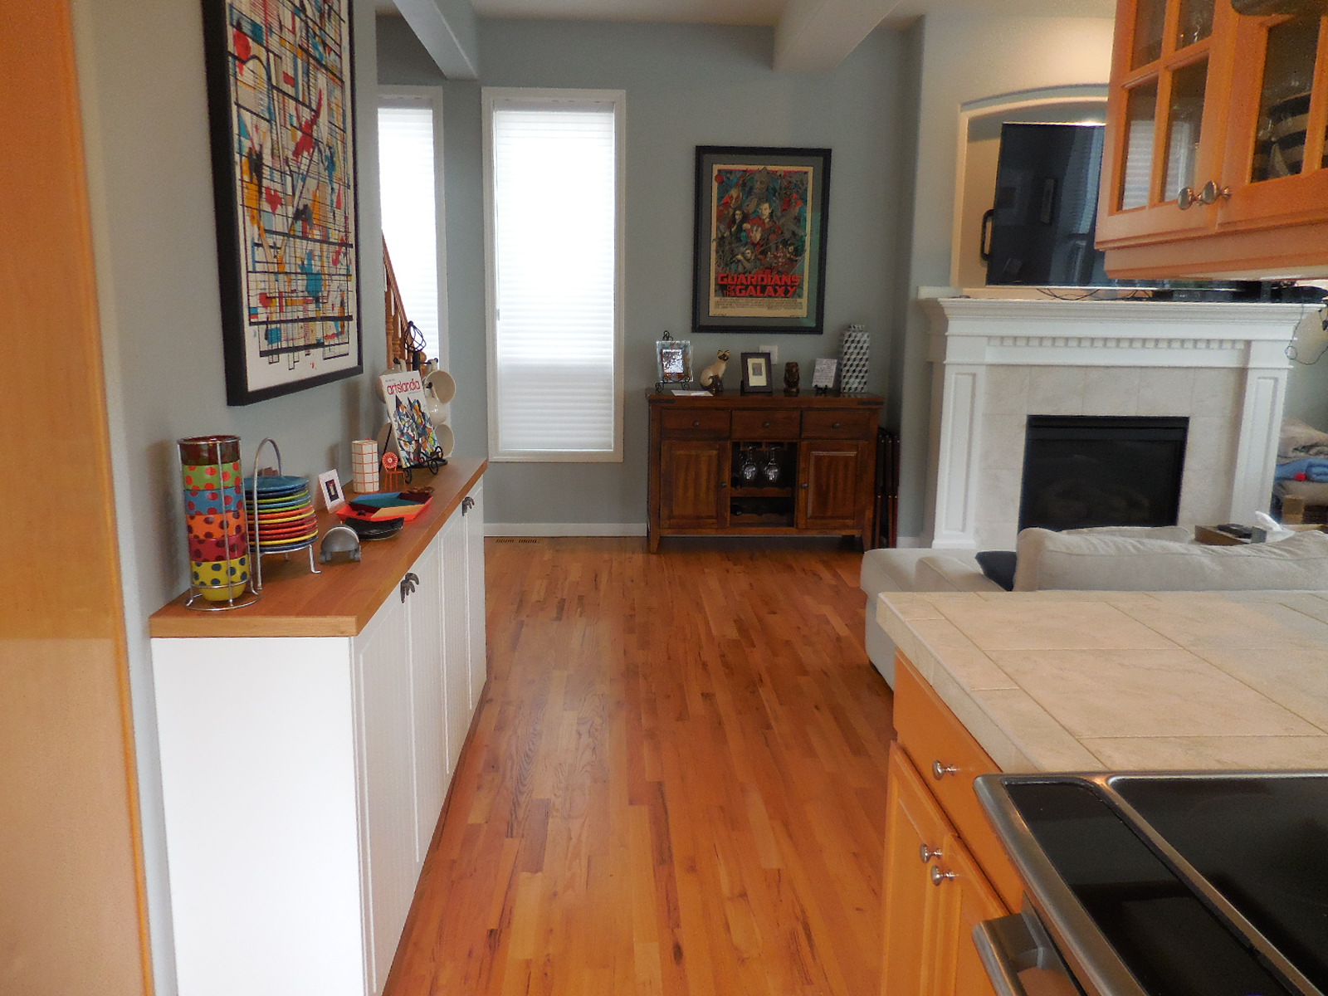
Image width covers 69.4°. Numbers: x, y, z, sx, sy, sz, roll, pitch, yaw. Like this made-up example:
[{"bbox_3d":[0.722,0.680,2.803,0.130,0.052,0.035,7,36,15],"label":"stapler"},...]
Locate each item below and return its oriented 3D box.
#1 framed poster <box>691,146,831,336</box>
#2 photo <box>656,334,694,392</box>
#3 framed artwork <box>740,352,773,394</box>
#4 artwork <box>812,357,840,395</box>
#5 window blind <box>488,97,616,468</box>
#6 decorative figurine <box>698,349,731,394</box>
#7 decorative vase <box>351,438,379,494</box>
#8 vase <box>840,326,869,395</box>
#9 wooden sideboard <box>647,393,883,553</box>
[{"bbox_3d":[0.597,-1.576,5.913,0.827,1.103,0.030,0,11,-3],"label":"framed poster"},{"bbox_3d":[0.064,-0.827,5.883,0.215,0.352,0.140,-3,12,-21],"label":"photo"},{"bbox_3d":[0.572,-0.770,5.903,0.175,0.246,0.110,-3,12,-21],"label":"framed artwork"},{"bbox_3d":[0.980,-0.738,5.829,0.140,0.224,0.110,4,12,16],"label":"artwork"},{"bbox_3d":[-0.668,-1.330,5.917,0.853,2.243,0.080,0,11,-3],"label":"window blind"},{"bbox_3d":[0.310,-0.782,5.906,0.180,0.261,0.110,6,12,26],"label":"decorative figurine"},{"bbox_3d":[-0.925,-0.102,2.973,0.083,0.161,0.083,0,11,-3],"label":"decorative vase"},{"bbox_3d":[1.185,-0.859,5.970,0.150,0.413,0.145,0,11,-3],"label":"vase"},{"bbox_3d":[0.591,-0.166,5.960,1.397,0.961,0.402,0,11,-3],"label":"wooden sideboard"}]

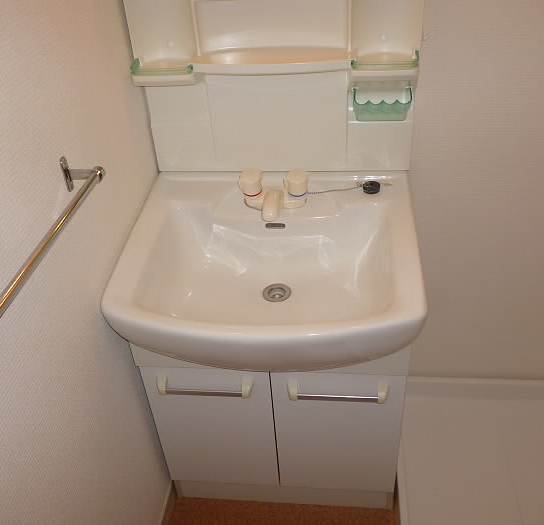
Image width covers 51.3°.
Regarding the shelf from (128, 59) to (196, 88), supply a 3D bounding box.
[{"bbox_3d":[-0.226,-0.417,1.220,0.137,0.052,0.090,1,36,7],"label":"shelf"}]

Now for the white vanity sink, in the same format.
[{"bbox_3d":[0.003,0.000,1.220,0.600,0.190,0.575,1,36,7],"label":"white vanity sink"}]

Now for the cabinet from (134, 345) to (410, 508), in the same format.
[{"bbox_3d":[0.029,0.288,1.510,0.594,0.630,0.447,1,36,7],"label":"cabinet"}]

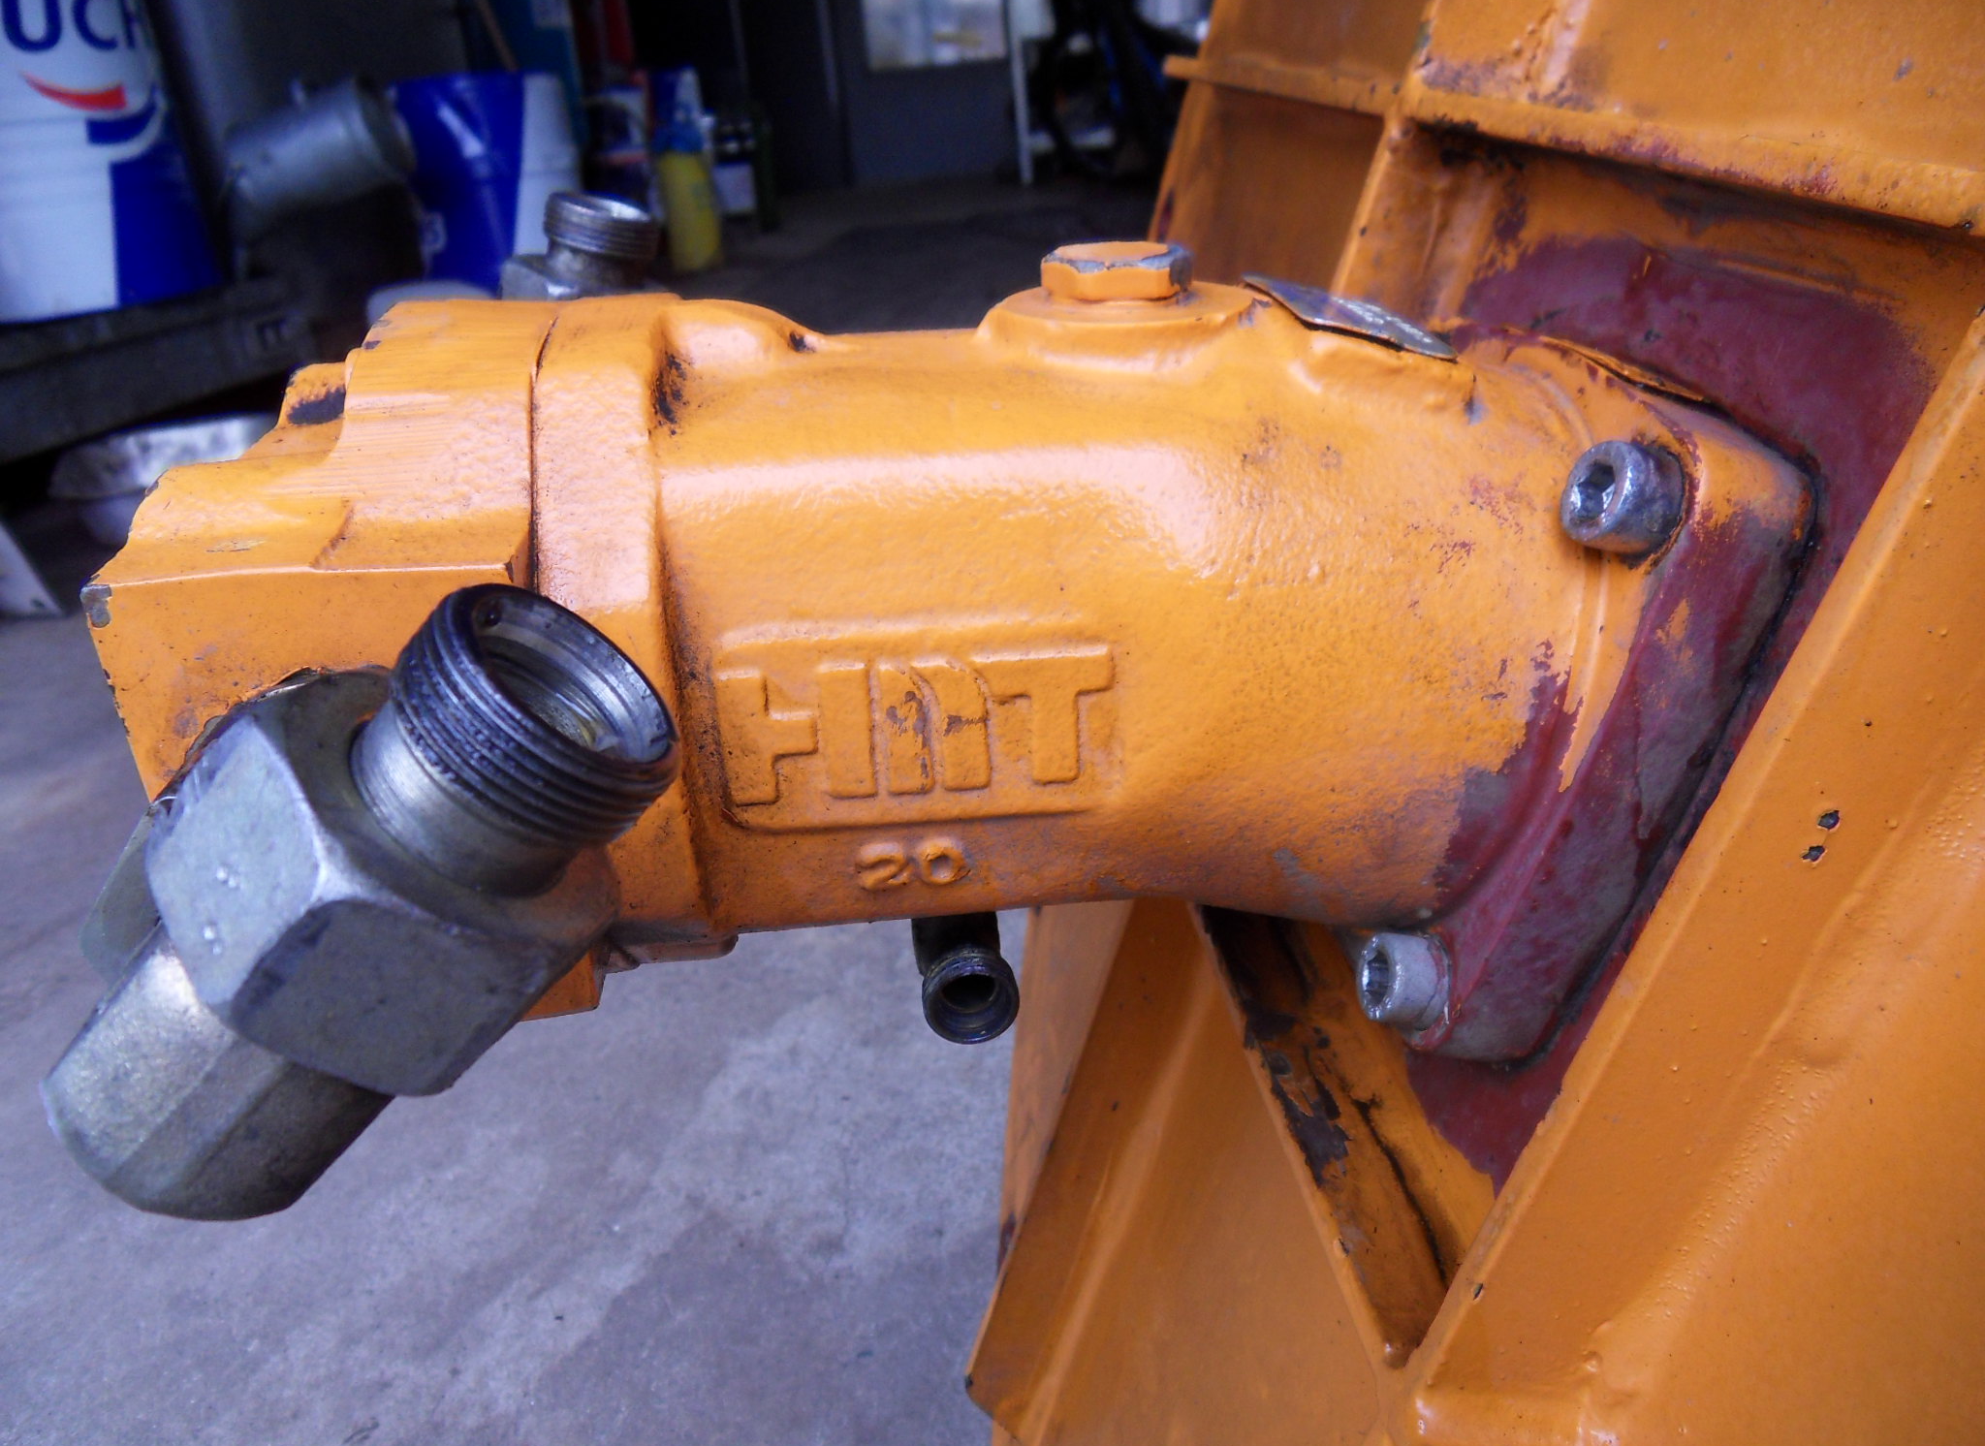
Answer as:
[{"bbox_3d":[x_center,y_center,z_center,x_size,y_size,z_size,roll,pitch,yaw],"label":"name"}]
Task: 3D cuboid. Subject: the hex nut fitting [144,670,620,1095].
[{"bbox_3d":[-0.080,0.020,0.188,0.027,0.056,0.049,-45,33,16],"label":"hex nut fitting"}]

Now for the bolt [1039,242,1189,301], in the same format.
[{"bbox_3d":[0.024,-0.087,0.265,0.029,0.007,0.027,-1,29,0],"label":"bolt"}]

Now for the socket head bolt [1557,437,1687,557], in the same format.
[{"bbox_3d":[0.106,-0.038,0.231,0.011,0.018,0.018,10,0,-13],"label":"socket head bolt"}]

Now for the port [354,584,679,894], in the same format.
[{"bbox_3d":[-0.062,0.003,0.181,0.036,0.024,0.036,45,16,0],"label":"port"}]

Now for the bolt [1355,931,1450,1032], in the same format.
[{"bbox_3d":[0.085,0.054,0.288,0.011,0.018,0.018,10,0,-13],"label":"bolt"}]

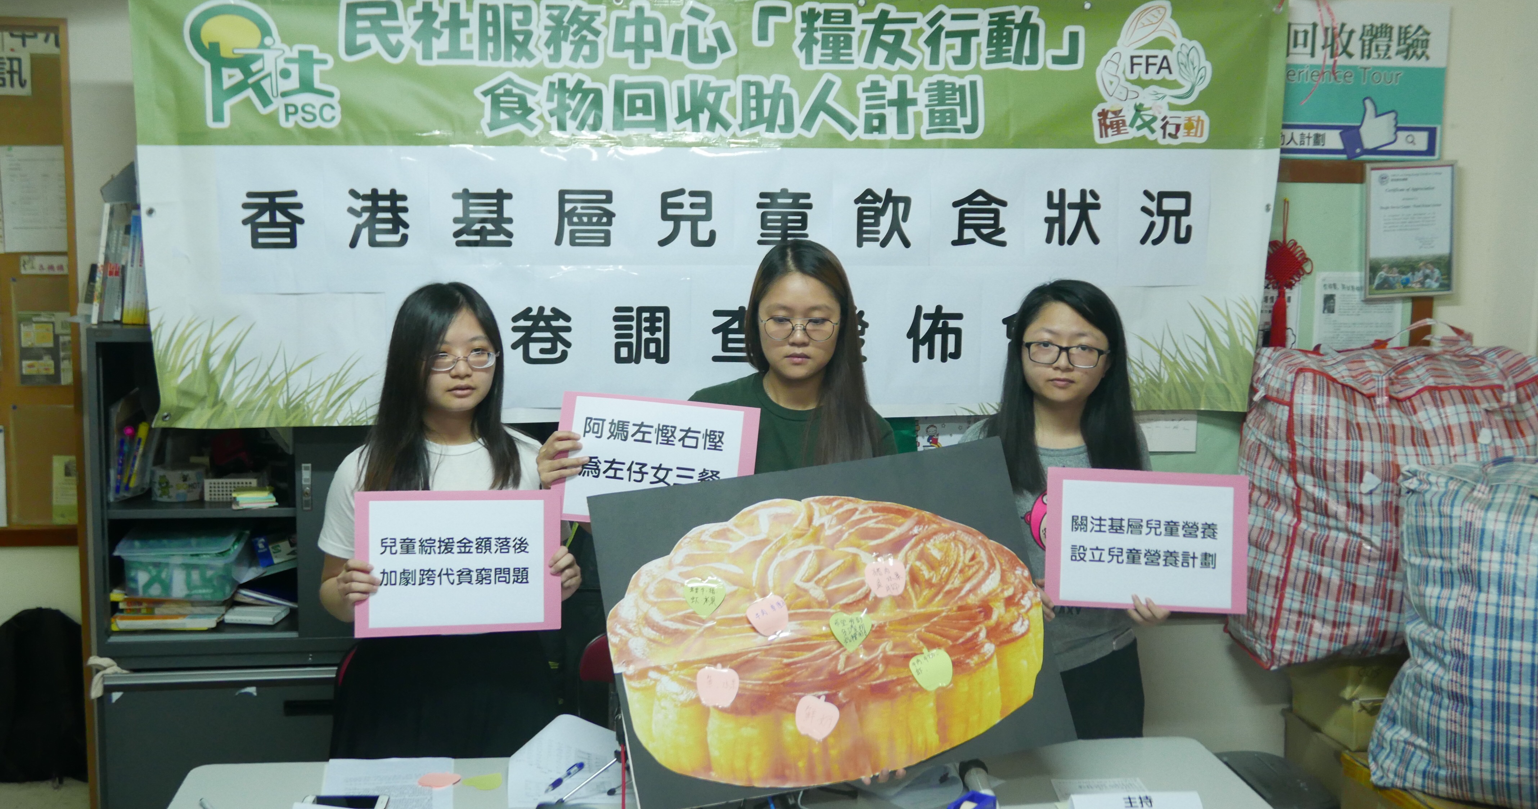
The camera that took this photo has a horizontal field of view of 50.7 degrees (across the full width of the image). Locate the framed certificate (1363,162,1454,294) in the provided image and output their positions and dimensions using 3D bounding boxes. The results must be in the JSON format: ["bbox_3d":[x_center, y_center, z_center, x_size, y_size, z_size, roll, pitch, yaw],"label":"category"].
[{"bbox_3d":[1.487,-0.403,3.774,0.229,0.315,0.020,-4,9,-8],"label":"framed certificate"}]

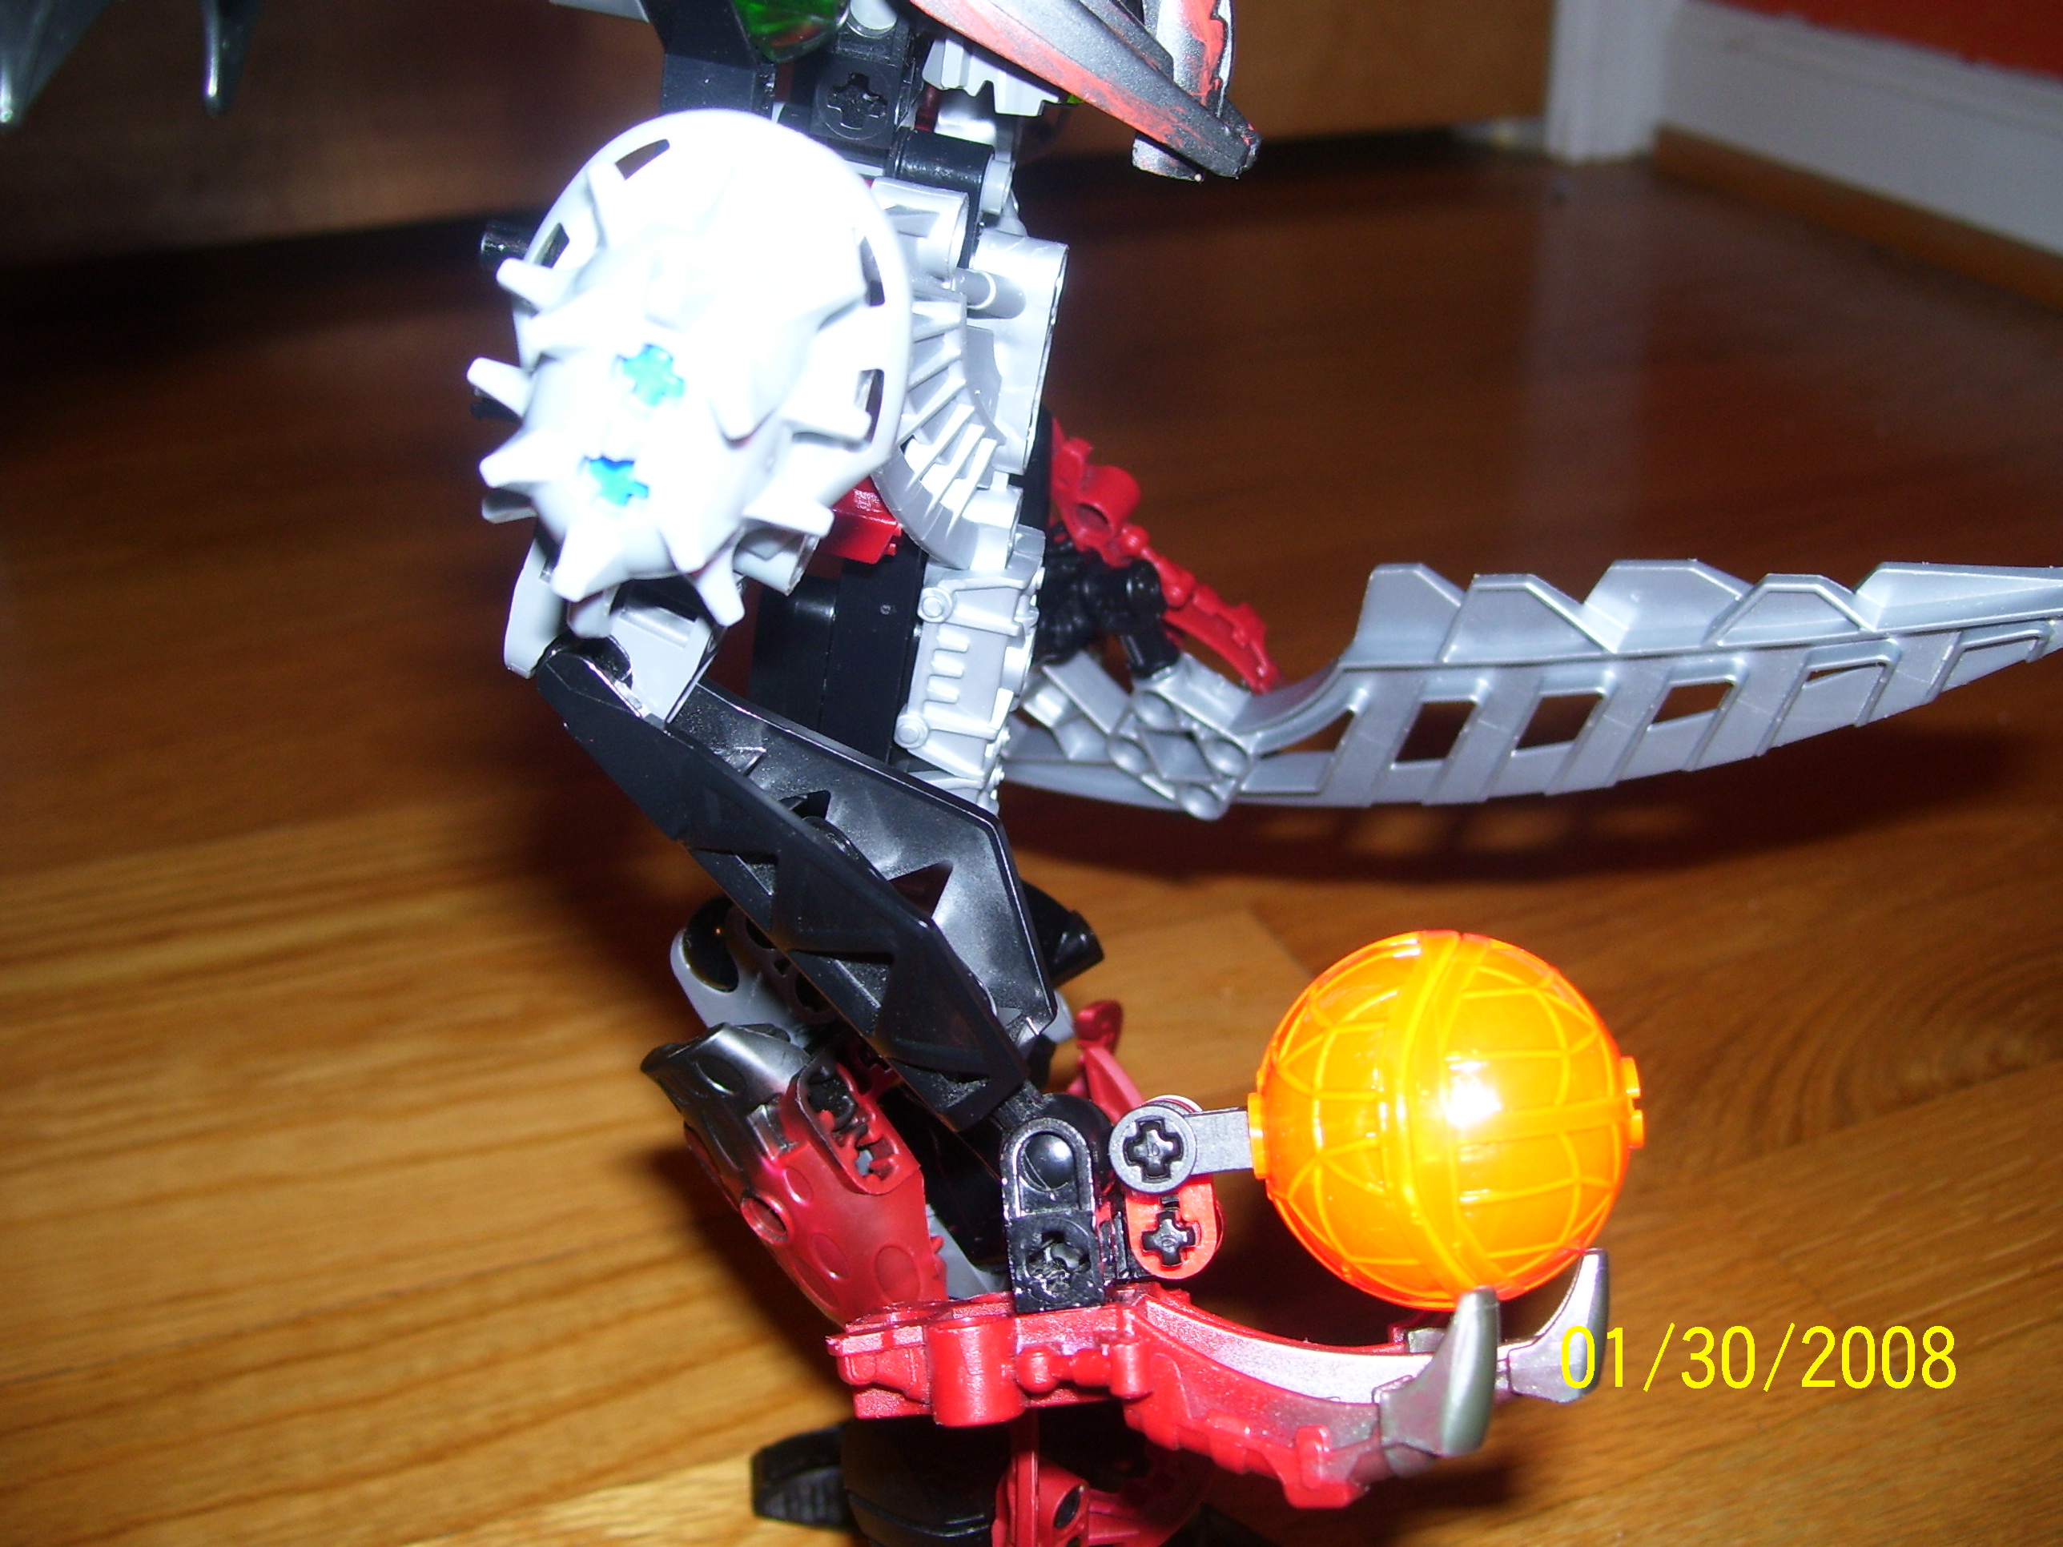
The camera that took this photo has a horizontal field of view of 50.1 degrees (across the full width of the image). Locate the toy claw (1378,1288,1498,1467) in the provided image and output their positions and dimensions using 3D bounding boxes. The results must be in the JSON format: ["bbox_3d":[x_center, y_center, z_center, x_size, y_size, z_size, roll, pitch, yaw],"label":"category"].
[{"bbox_3d":[0.032,0.048,0.175,0.009,0.013,0.005,7,16,37],"label":"toy claw"}]

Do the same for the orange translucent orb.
[{"bbox_3d":[0.035,0.030,0.189,0.034,0.032,0.032,3,26,12],"label":"orange translucent orb"}]

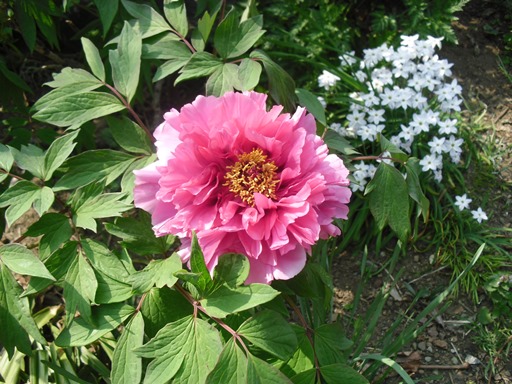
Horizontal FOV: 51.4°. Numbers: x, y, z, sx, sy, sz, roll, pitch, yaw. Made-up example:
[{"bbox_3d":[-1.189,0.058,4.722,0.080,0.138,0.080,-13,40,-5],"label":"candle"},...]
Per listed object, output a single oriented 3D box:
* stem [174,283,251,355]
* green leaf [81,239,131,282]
[{"bbox_3d":[-0.039,0.114,0.480,0.096,0.008,0.008,39,76,18],"label":"stem"},{"bbox_3d":[-0.175,0.080,0.620,0.074,0.015,0.035,36,66,7],"label":"green leaf"}]

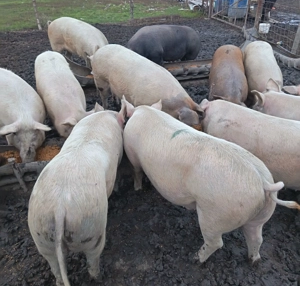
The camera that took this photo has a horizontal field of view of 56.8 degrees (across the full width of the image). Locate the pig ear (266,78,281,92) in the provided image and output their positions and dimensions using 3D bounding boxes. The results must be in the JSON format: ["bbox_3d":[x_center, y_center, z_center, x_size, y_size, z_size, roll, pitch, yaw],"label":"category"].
[{"bbox_3d":[1.158,-0.549,2.600,0.080,0.140,0.130,-29,43,-36],"label":"pig ear"}]

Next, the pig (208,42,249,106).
[{"bbox_3d":[0.885,-0.582,3.109,0.420,0.730,1.366,5,33,7],"label":"pig"}]

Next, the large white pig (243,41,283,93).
[{"bbox_3d":[1.225,-0.624,3.154,0.420,0.750,1.366,7,34,11],"label":"large white pig"}]

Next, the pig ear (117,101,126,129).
[{"bbox_3d":[-0.226,-0.234,2.200,0.100,0.200,0.100,3,33,5],"label":"pig ear"}]

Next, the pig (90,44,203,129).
[{"bbox_3d":[-0.090,-0.554,3.020,1.359,0.780,0.420,21,38,28],"label":"pig"}]

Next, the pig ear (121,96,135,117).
[{"bbox_3d":[-0.179,-0.290,2.200,0.120,0.170,0.090,-18,37,-25],"label":"pig ear"}]

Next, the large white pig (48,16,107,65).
[{"bbox_3d":[-1.255,-1.712,4.821,0.420,0.760,1.302,-22,39,-30],"label":"large white pig"}]

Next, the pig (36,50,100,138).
[{"bbox_3d":[-0.880,-0.425,2.866,0.420,0.730,1.250,-12,35,-17],"label":"pig"}]

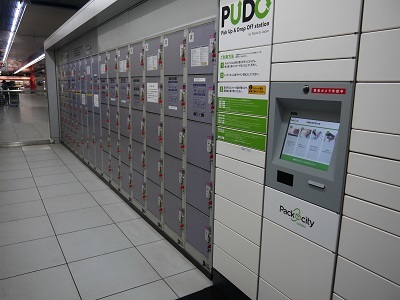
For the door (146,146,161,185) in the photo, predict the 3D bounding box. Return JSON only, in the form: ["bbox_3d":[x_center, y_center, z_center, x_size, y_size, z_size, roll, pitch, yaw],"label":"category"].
[{"bbox_3d":[-0.462,0.158,3.304,0.030,0.343,0.369,-6,13,-31],"label":"door"}]

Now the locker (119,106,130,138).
[{"bbox_3d":[-0.901,-0.341,3.908,0.030,0.342,0.350,-5,13,-31],"label":"locker"}]

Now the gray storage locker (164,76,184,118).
[{"bbox_3d":[-0.015,-0.478,2.880,0.500,0.339,0.356,-5,13,-31],"label":"gray storage locker"}]

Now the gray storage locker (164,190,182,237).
[{"bbox_3d":[-0.240,0.564,2.936,0.030,0.329,0.355,-6,13,-31],"label":"gray storage locker"}]

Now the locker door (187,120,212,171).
[{"bbox_3d":[0.000,-0.042,2.480,0.030,0.350,0.366,-6,13,-31],"label":"locker door"}]

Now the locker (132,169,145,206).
[{"bbox_3d":[-0.694,0.416,3.699,0.030,0.347,0.369,-6,13,-31],"label":"locker"}]

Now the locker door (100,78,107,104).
[{"bbox_3d":[-1.332,-0.827,4.523,0.030,0.339,0.352,-5,13,-31],"label":"locker door"}]

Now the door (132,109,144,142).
[{"bbox_3d":[-0.700,-0.270,3.608,0.030,0.349,0.355,-6,13,-31],"label":"door"}]

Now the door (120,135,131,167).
[{"bbox_3d":[-0.938,0.002,4.092,0.040,0.352,0.365,-5,13,-31],"label":"door"}]

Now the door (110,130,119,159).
[{"bbox_3d":[-1.133,-0.073,4.331,0.030,0.340,0.350,-5,13,-31],"label":"door"}]

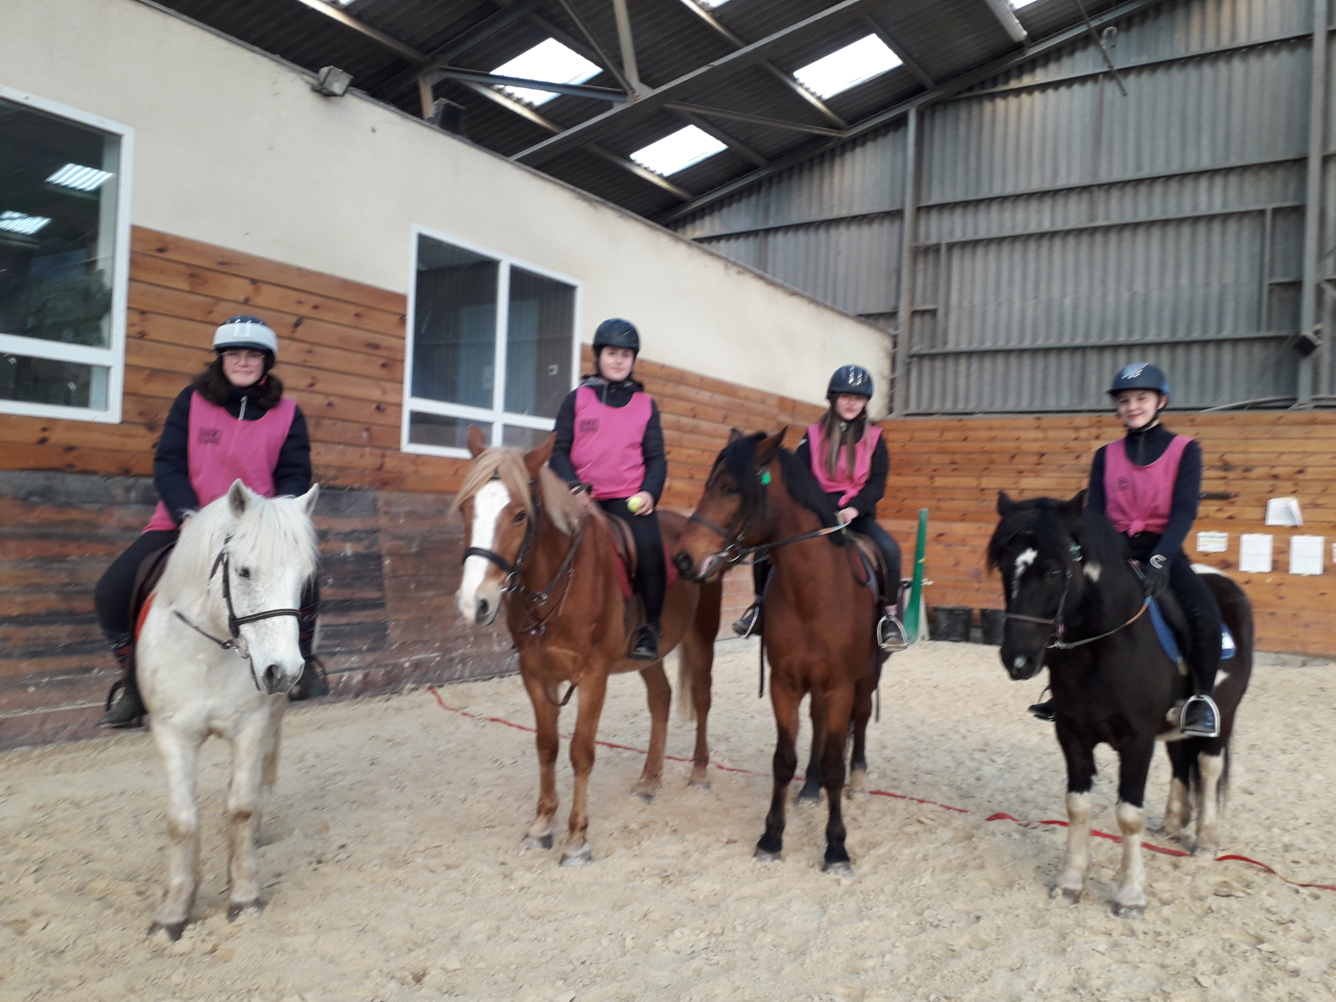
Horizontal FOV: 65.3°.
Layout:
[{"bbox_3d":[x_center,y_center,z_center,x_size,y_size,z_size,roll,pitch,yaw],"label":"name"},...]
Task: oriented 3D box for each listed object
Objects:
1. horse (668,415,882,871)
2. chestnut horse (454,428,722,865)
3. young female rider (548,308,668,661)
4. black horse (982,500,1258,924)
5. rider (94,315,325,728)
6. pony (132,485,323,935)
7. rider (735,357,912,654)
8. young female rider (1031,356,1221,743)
[{"bbox_3d":[0.607,0.621,4.715,0.740,1.760,1.800,2,-1,15],"label":"horse"},{"bbox_3d":[-0.261,0.613,4.696,0.560,1.710,1.900,2,-1,24],"label":"chestnut horse"},{"bbox_3d":[-0.292,-0.069,4.678,0.680,1.530,0.600,2,-1,22],"label":"young female rider"},{"bbox_3d":[1.921,0.782,4.228,0.560,1.520,1.850,1,-1,42],"label":"black horse"},{"bbox_3d":[-1.587,0.078,3.810,0.780,1.550,0.650,2,-1,-18],"label":"rider"},{"bbox_3d":[-1.592,0.668,3.811,0.580,1.470,1.780,2,-1,-17],"label":"pony"},{"bbox_3d":[0.725,0.013,4.616,0.740,1.300,0.600,2,-1,15],"label":"rider"},{"bbox_3d":[1.885,0.175,4.203,0.700,1.490,0.600,1,-1,39],"label":"young female rider"}]

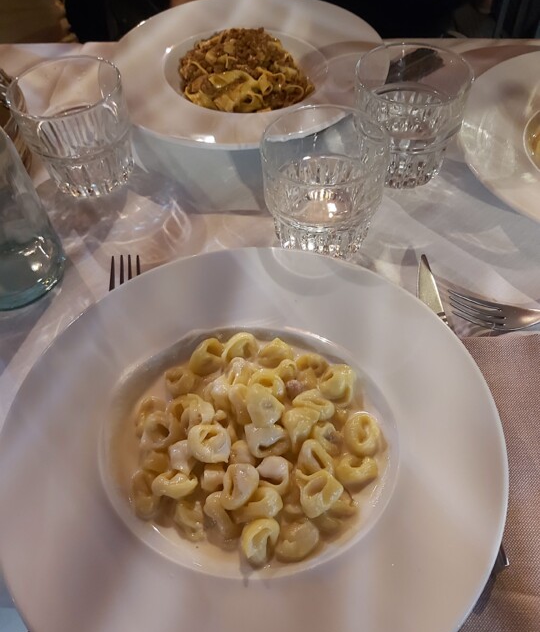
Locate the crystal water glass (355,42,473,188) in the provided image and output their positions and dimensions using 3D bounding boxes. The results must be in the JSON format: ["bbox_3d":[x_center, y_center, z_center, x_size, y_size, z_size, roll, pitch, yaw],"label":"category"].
[{"bbox_3d":[0.113,-0.164,0.452,0.088,0.083,0.088,-4,54,0],"label":"crystal water glass"}]

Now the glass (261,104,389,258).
[{"bbox_3d":[0.038,-0.095,0.406,0.088,0.083,0.088,-4,54,0],"label":"glass"}]

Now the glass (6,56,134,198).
[{"bbox_3d":[-0.163,-0.159,0.464,0.088,0.083,0.088,-4,54,0],"label":"glass"}]

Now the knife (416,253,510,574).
[{"bbox_3d":[0.119,0.043,0.345,0.021,0.012,0.217,-2,54,1],"label":"knife"}]

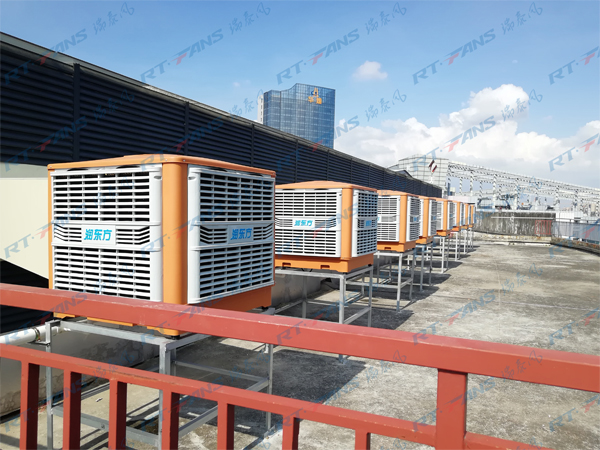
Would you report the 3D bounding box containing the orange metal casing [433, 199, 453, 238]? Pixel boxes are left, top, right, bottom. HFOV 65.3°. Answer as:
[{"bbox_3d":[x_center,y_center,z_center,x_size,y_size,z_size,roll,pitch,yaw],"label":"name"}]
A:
[{"bbox_3d":[3.592,-0.227,12.896,1.030,1.018,1.030,2,2,25],"label":"orange metal casing"}]

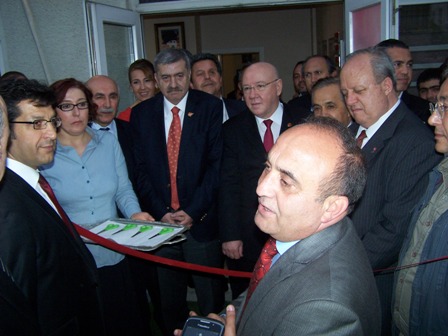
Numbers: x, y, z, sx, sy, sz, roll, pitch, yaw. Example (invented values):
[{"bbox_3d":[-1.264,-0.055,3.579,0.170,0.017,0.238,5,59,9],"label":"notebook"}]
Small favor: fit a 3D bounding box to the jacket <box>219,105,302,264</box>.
[{"bbox_3d":[0.217,0.066,2.250,0.520,0.740,0.300,-2,11,8],"label":"jacket"}]

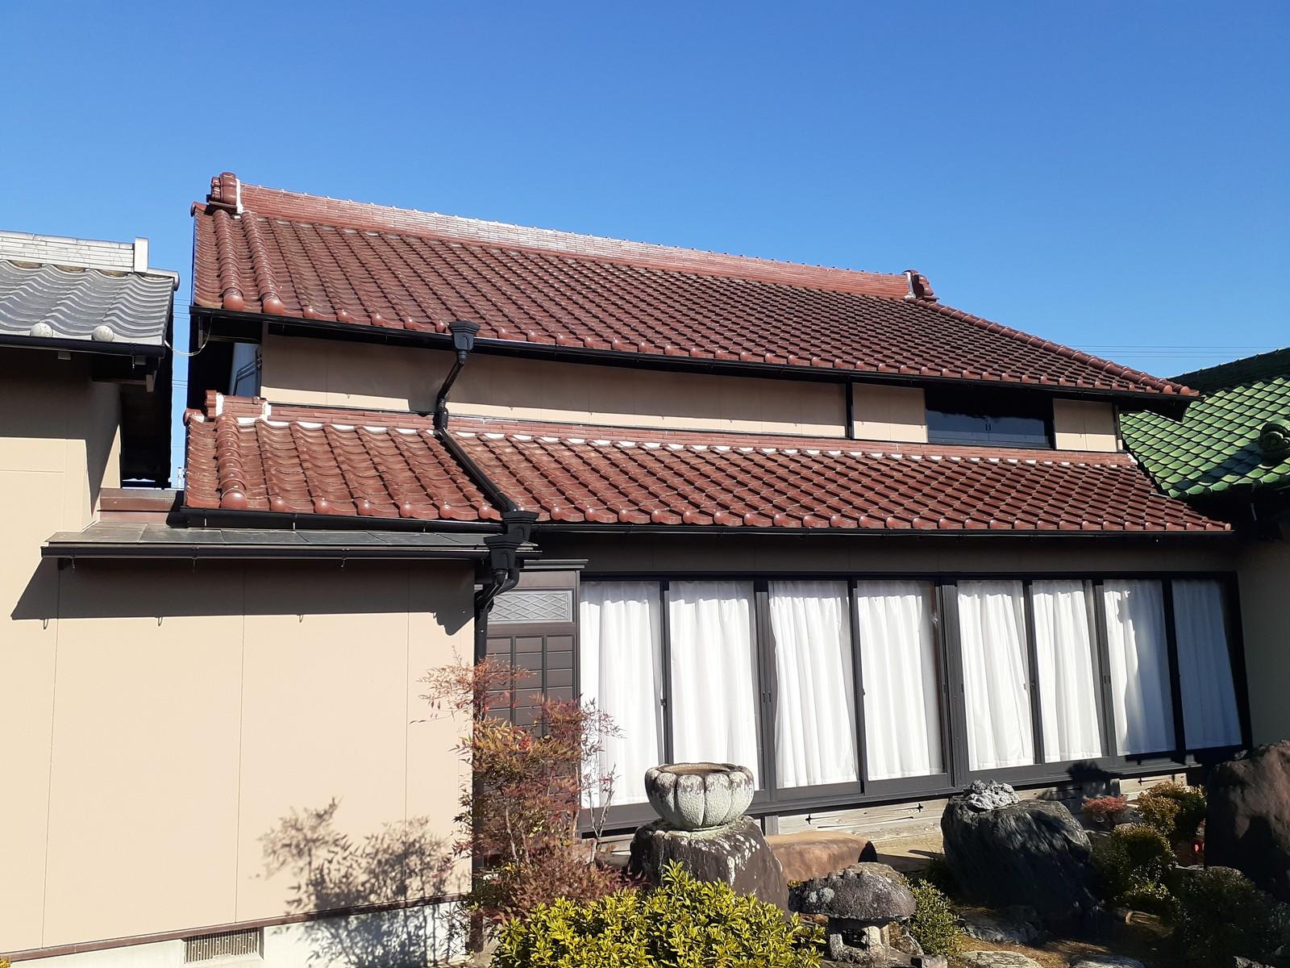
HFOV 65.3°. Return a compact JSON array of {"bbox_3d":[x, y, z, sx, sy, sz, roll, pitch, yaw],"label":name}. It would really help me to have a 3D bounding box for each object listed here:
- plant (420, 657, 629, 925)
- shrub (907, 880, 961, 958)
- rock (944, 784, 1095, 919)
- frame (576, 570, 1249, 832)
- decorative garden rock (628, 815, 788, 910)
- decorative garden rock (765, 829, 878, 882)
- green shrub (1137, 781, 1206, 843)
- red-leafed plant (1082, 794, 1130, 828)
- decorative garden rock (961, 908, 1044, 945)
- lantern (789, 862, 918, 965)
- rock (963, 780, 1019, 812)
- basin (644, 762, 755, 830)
[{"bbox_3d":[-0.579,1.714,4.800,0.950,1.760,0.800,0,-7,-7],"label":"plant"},{"bbox_3d":[1.616,2.400,5.650,0.330,0.430,0.330,2,-8,-22],"label":"shrub"},{"bbox_3d":[2.572,2.543,6.950,1.050,0.710,0.800,-4,-7,19],"label":"rock"},{"bbox_3d":[2.756,1.734,8.902,7.048,1.915,0.160,2,-8,-22],"label":"frame"},{"bbox_3d":[0.389,2.369,6.120,0.940,0.700,0.750,2,-8,-22],"label":"decorative garden rock"},{"bbox_3d":[1.219,2.762,7.574,1.300,0.250,0.550,2,-8,-22],"label":"decorative garden rock"},{"bbox_3d":[4.291,2.683,8.200,0.530,0.500,0.500,2,-8,-22],"label":"green shrub"},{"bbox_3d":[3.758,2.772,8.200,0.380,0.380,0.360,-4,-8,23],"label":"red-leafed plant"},{"bbox_3d":[2.219,2.725,6.250,0.500,0.170,0.360,-3,-7,18],"label":"decorative garden rock"},{"bbox_3d":[1.100,2.263,5.320,0.650,0.500,0.600,-1,-7,0],"label":"lantern"},{"bbox_3d":[2.433,2.210,7.050,0.380,0.220,0.280,-3,-7,18],"label":"rock"},{"bbox_3d":[0.327,1.882,6.050,0.650,0.335,0.650,-1,-7,0],"label":"basin"}]

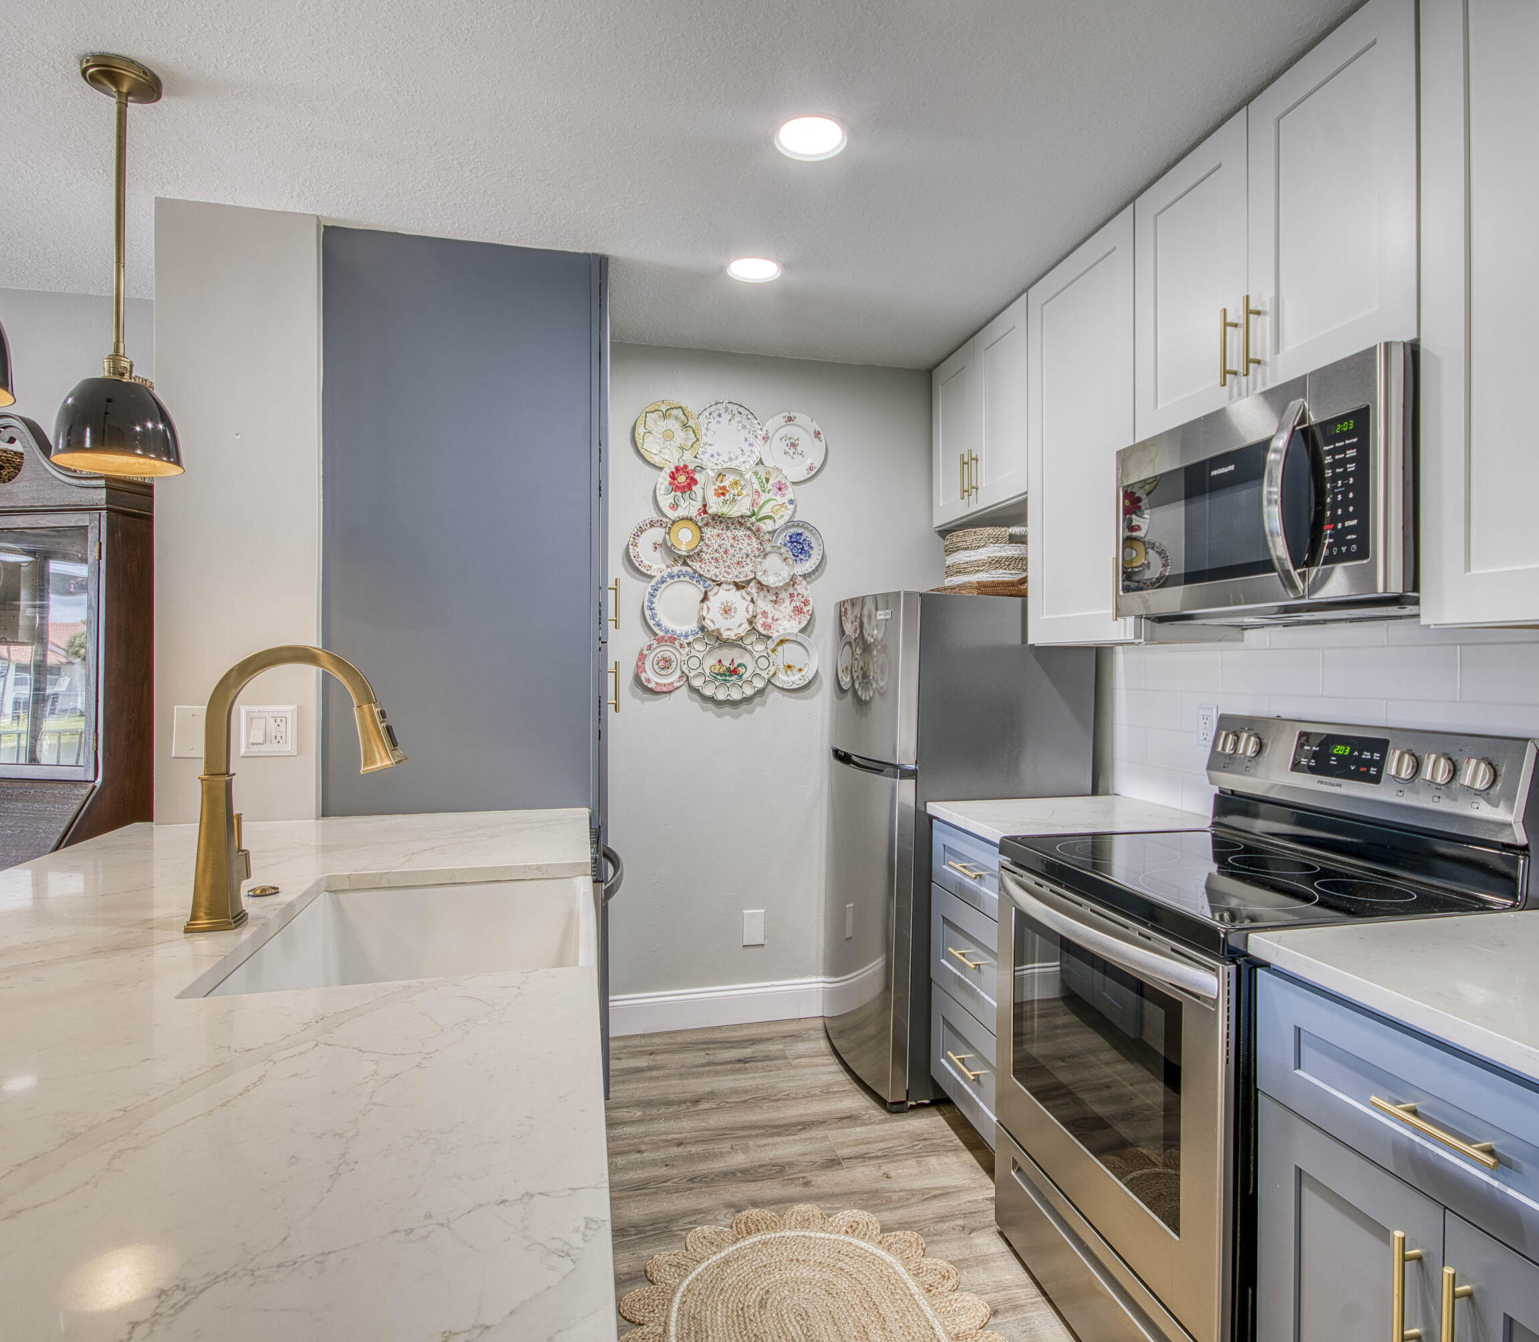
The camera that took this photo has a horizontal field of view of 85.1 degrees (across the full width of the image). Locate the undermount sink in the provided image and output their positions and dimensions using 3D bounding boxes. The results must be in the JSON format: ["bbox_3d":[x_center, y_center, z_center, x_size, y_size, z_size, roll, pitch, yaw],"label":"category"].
[{"bbox_3d":[-0.543,0.523,1.359,0.520,0.235,0.630,0,0,-12],"label":"undermount sink"}]

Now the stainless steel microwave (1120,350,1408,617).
[{"bbox_3d":[1.106,-0.330,1.767,0.420,0.430,0.735,0,0,-12],"label":"stainless steel microwave"}]

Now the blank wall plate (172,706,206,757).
[{"bbox_3d":[-1.481,0.158,2.150,0.081,0.128,0.008,0,0,-12],"label":"blank wall plate"}]

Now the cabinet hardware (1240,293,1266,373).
[{"bbox_3d":[0.953,-0.659,1.653,0.038,0.159,0.012,0,0,-12],"label":"cabinet hardware"}]

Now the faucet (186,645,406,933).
[{"bbox_3d":[-0.755,0.178,1.362,0.320,0.435,0.130,0,0,-12],"label":"faucet"}]

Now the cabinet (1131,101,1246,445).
[{"bbox_3d":[1.093,-0.856,1.930,0.320,0.605,0.365,0,0,-12],"label":"cabinet"}]

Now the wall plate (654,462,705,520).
[{"bbox_3d":[-0.297,-0.650,3.038,0.227,0.227,0.024,0,0,-12],"label":"wall plate"}]

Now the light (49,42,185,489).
[{"bbox_3d":[-1.280,-0.790,1.653,0.207,0.770,0.207,0,0,-12],"label":"light"}]

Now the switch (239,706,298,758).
[{"bbox_3d":[-1.249,0.152,2.093,0.128,0.124,0.013,0,0,-12],"label":"switch"}]

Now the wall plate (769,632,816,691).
[{"bbox_3d":[0.081,-0.035,3.130,0.212,0.212,0.024,0,0,-12],"label":"wall plate"}]

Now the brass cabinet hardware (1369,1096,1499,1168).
[{"bbox_3d":[0.822,0.564,1.032,0.036,0.012,0.157,0,0,-12],"label":"brass cabinet hardware"}]

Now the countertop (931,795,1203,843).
[{"bbox_3d":[0.851,0.417,2.349,0.655,0.034,0.525,0,0,-12],"label":"countertop"}]

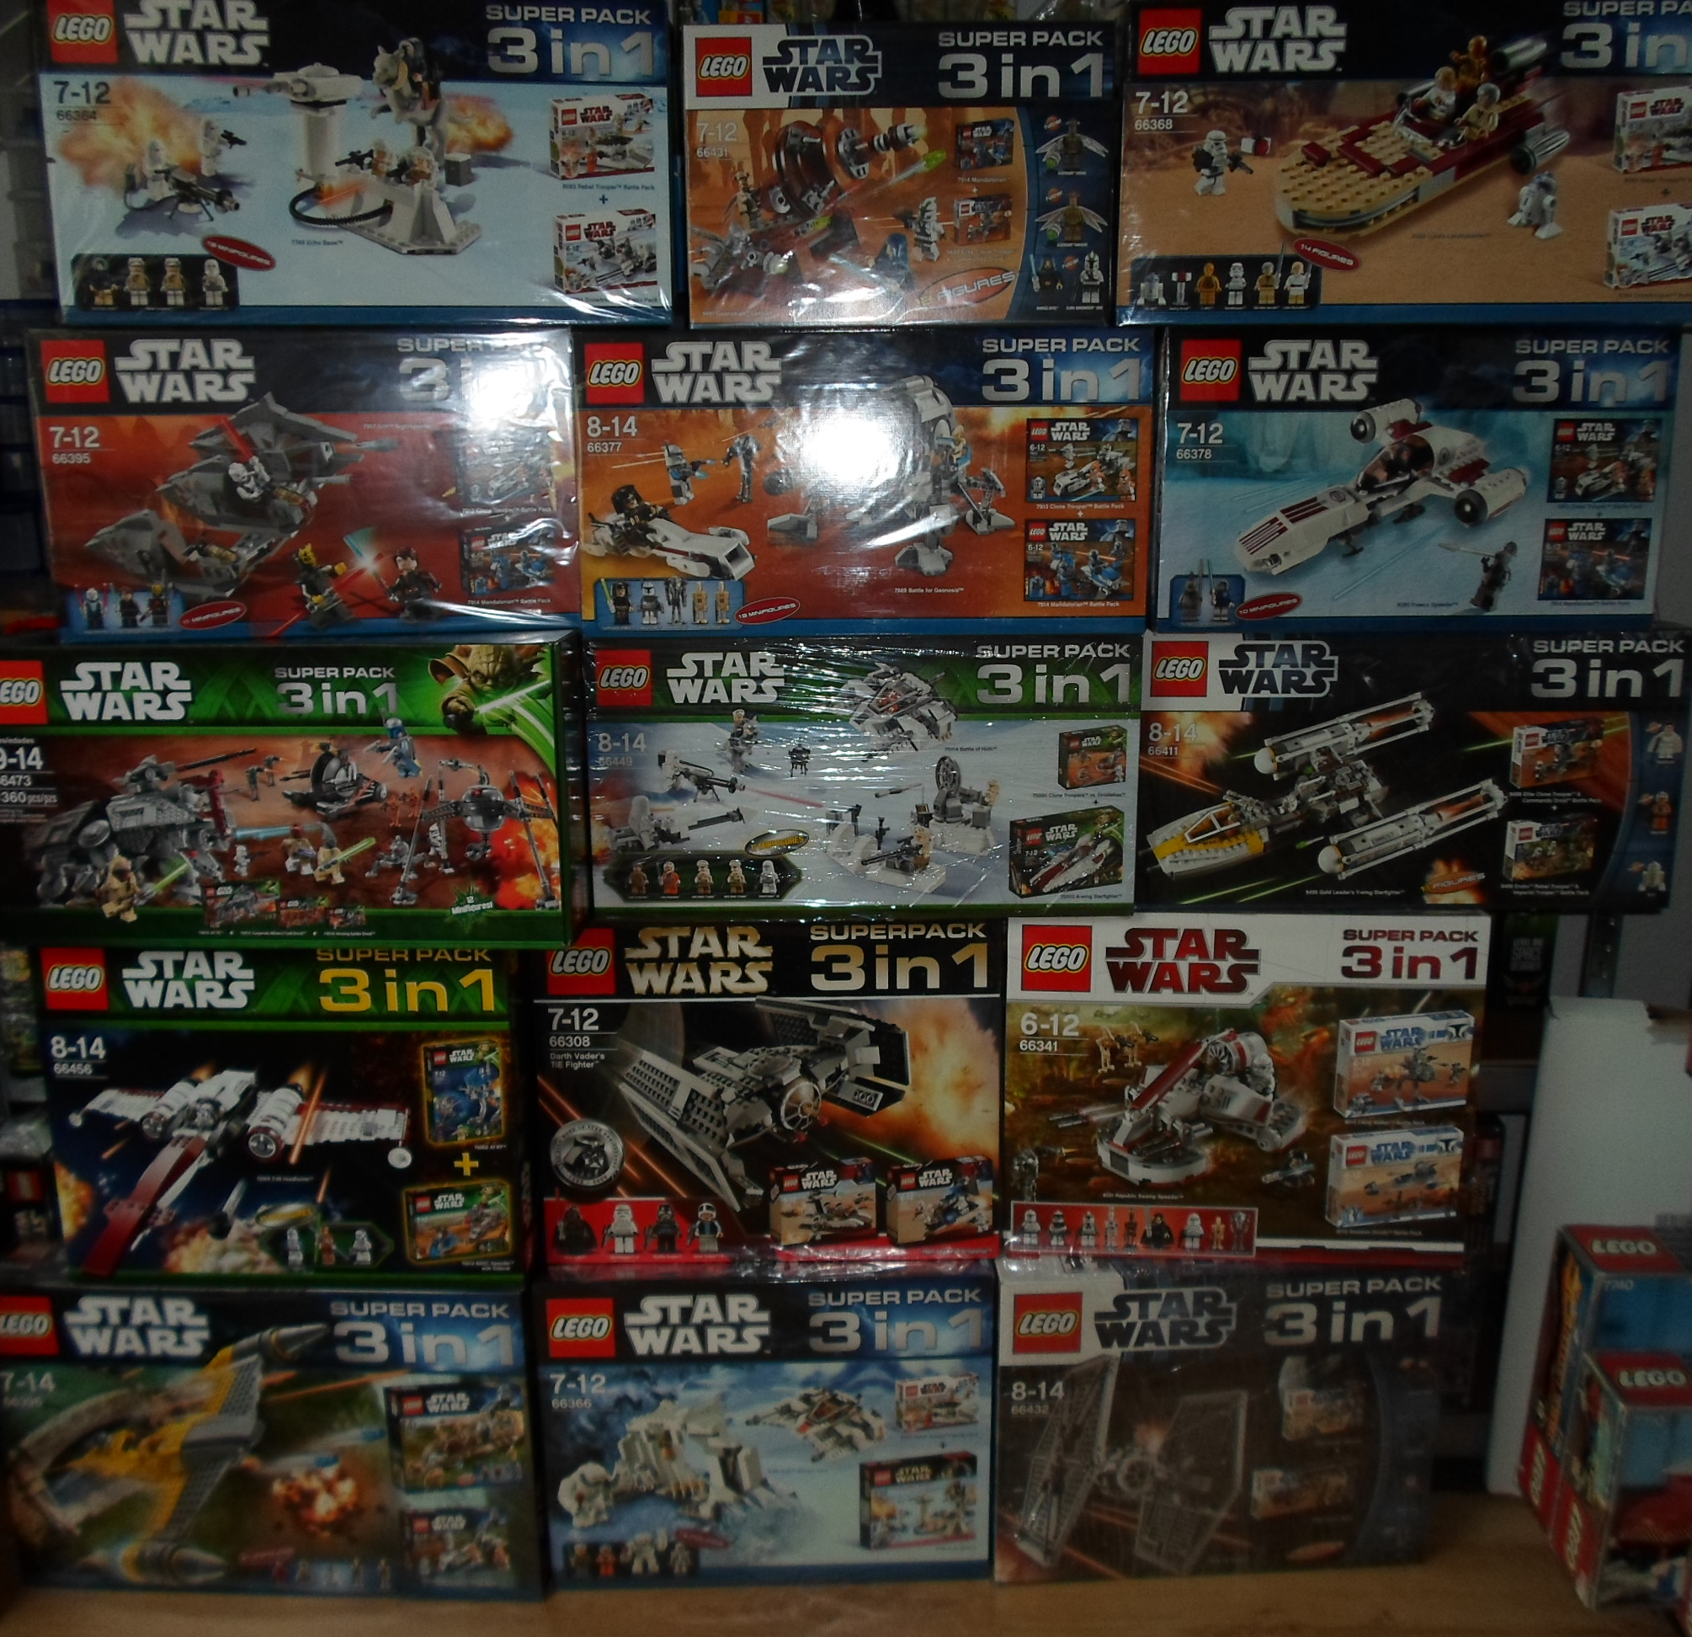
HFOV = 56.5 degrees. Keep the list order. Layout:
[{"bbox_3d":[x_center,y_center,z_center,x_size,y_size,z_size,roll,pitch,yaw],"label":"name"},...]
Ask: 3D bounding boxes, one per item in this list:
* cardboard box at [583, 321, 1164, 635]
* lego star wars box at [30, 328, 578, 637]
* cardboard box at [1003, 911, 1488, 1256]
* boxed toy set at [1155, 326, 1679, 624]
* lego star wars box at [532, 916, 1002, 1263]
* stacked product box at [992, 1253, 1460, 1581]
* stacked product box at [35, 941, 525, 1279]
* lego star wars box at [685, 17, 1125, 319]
[{"bbox_3d":[0.019,-0.323,1.532,0.541,0.283,0.085,-1,11,-2],"label":"cardboard box"},{"bbox_3d":[-0.497,-0.316,1.504,0.485,0.281,0.080,-1,11,-3],"label":"lego star wars box"},{"bbox_3d":[0.408,0.275,1.670,0.486,0.377,0.090,0,11,1],"label":"cardboard box"},{"bbox_3d":[0.540,-0.327,1.535,0.489,0.279,0.080,-1,11,-2],"label":"boxed toy set"},{"bbox_3d":[-0.079,0.277,1.674,0.479,0.374,0.090,-1,11,0],"label":"lego star wars box"},{"bbox_3d":[0.391,0.636,1.714,0.471,0.347,0.090,-1,11,-2],"label":"stacked product box"},{"bbox_3d":[-0.565,0.283,1.636,0.469,0.376,0.100,0,11,1],"label":"stacked product box"},{"bbox_3d":[0.049,-0.587,1.467,0.386,0.259,0.080,-1,11,0],"label":"lego star wars box"}]

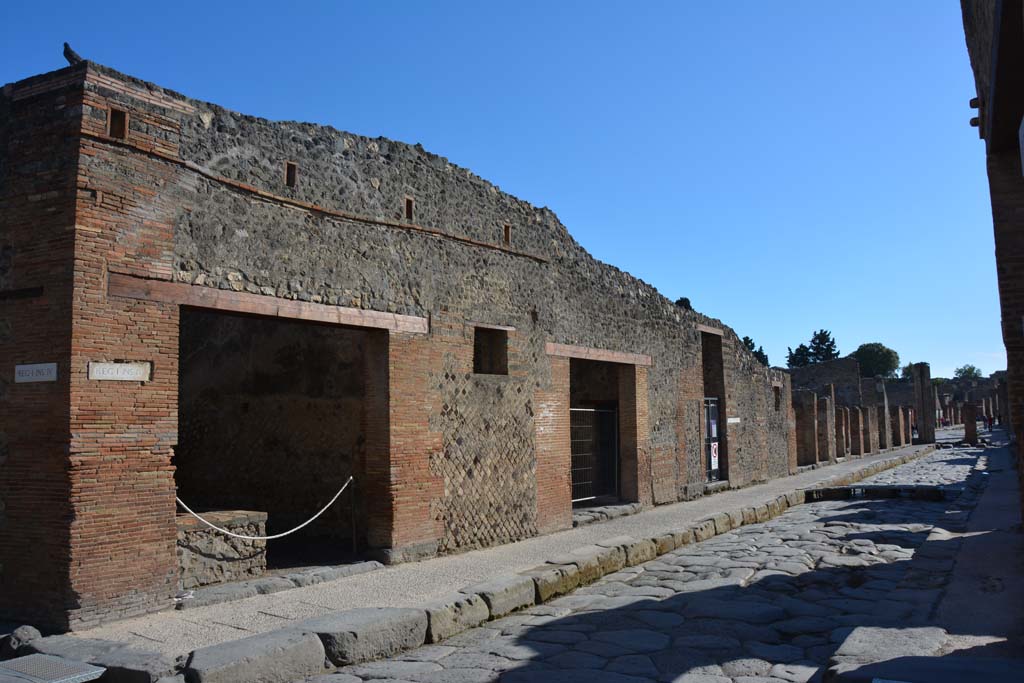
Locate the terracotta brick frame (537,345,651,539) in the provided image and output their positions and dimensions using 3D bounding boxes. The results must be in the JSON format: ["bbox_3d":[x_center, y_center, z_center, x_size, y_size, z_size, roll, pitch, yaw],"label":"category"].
[{"bbox_3d":[1.364,1.555,13.290,0.450,2.870,4.200,-4,-6,34],"label":"terracotta brick frame"}]

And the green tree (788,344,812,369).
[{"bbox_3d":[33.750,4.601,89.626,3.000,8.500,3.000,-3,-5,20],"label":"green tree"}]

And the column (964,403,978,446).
[{"bbox_3d":[34.622,6.267,58.000,0.850,3.050,0.850,-4,-6,34],"label":"column"}]

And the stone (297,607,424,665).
[{"bbox_3d":[-1.440,2.880,7.500,0.520,0.350,1.200,-4,-6,36],"label":"stone"}]

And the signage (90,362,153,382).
[{"bbox_3d":[-3.923,0.304,7.705,0.040,0.191,0.595,-4,-6,36],"label":"signage"}]

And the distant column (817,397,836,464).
[{"bbox_3d":[11.827,3.335,28.884,0.420,2.518,0.950,-4,-6,36],"label":"distant column"}]

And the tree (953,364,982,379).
[{"bbox_3d":[77.321,8.128,129.647,4.400,8.000,4.400,-4,-6,30],"label":"tree"}]

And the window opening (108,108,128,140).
[{"bbox_3d":[-4.060,-2.239,7.925,0.180,0.306,0.191,-4,-6,36],"label":"window opening"}]

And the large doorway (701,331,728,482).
[{"bbox_3d":[4.570,1.594,18.091,0.400,3.500,1.520,-4,-6,34],"label":"large doorway"}]

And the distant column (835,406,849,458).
[{"bbox_3d":[13.253,3.649,30.898,0.380,2.058,0.500,-4,-6,36],"label":"distant column"}]

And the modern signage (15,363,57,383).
[{"bbox_3d":[-3.770,0.251,6.089,0.508,0.142,0.030,-3,-5,24],"label":"modern signage"}]

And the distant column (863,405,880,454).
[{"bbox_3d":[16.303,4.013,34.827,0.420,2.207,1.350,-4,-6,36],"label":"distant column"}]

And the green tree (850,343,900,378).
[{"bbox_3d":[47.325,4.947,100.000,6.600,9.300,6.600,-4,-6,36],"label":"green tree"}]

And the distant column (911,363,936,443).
[{"bbox_3d":[28.360,4.278,53.000,1.400,5.500,1.400,-4,-6,34],"label":"distant column"}]

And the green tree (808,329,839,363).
[{"bbox_3d":[36.569,3.459,89.585,3.500,9.500,3.500,-3,-5,22],"label":"green tree"}]

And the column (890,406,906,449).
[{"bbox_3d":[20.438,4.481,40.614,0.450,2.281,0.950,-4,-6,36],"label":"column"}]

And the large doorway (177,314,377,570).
[{"bbox_3d":[-2.330,1.057,7.842,0.450,2.560,2.650,-4,-6,34],"label":"large doorway"}]

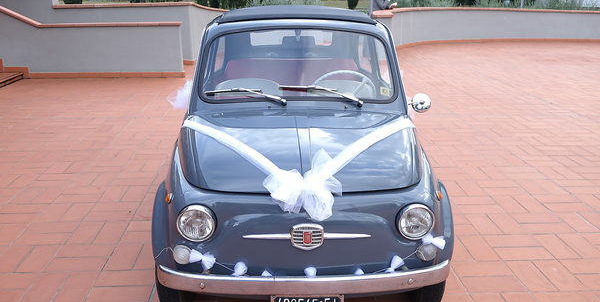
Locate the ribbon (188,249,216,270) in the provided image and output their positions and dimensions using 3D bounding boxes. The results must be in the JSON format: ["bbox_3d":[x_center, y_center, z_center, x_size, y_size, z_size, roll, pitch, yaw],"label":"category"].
[{"bbox_3d":[-0.363,0.404,1.987,0.105,0.072,0.055,0,18,-2],"label":"ribbon"}]

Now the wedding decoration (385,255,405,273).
[{"bbox_3d":[0.349,0.419,1.969,0.075,0.068,0.050,0,18,-2],"label":"wedding decoration"}]

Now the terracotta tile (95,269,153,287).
[{"bbox_3d":[-0.870,0.655,2.706,0.297,0.020,0.144,-1,18,-4],"label":"terracotta tile"}]

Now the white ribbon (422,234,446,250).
[{"bbox_3d":[0.501,0.338,1.990,0.086,0.056,0.048,-5,18,-16],"label":"white ribbon"}]

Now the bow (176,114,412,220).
[{"bbox_3d":[0.010,0.030,2.161,1.090,0.205,0.830,0,18,-2],"label":"bow"}]

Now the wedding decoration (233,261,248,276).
[{"bbox_3d":[-0.207,0.413,1.872,0.056,0.052,0.052,0,18,-2],"label":"wedding decoration"}]

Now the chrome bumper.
[{"bbox_3d":[0.015,0.468,1.980,1.110,0.080,0.135,0,18,-2],"label":"chrome bumper"}]

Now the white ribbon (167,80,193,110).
[{"bbox_3d":[-0.737,-0.344,3.303,0.180,0.180,0.160,0,18,-2],"label":"white ribbon"}]

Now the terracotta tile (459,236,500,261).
[{"bbox_3d":[1.032,0.568,3.083,0.147,0.015,0.300,-1,18,-4],"label":"terracotta tile"}]

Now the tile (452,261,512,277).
[{"bbox_3d":[0.957,0.633,2.822,0.297,0.020,0.144,-1,18,-4],"label":"tile"}]

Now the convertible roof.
[{"bbox_3d":[-0.026,-0.809,3.114,0.840,0.095,0.800,0,18,-2],"label":"convertible roof"}]

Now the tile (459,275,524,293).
[{"bbox_3d":[0.980,0.685,2.705,0.302,0.020,0.147,-1,18,-3],"label":"tile"}]

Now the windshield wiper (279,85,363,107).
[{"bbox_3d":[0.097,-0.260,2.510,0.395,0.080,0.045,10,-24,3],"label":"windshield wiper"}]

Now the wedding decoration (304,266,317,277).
[{"bbox_3d":[0.039,0.445,1.960,0.045,0.050,0.045,0,18,-2],"label":"wedding decoration"}]

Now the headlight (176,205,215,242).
[{"bbox_3d":[-0.398,0.264,2.058,0.152,0.152,0.075,0,18,-2],"label":"headlight"}]

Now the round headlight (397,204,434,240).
[{"bbox_3d":[0.421,0.248,1.969,0.138,0.140,0.080,0,18,-2],"label":"round headlight"}]

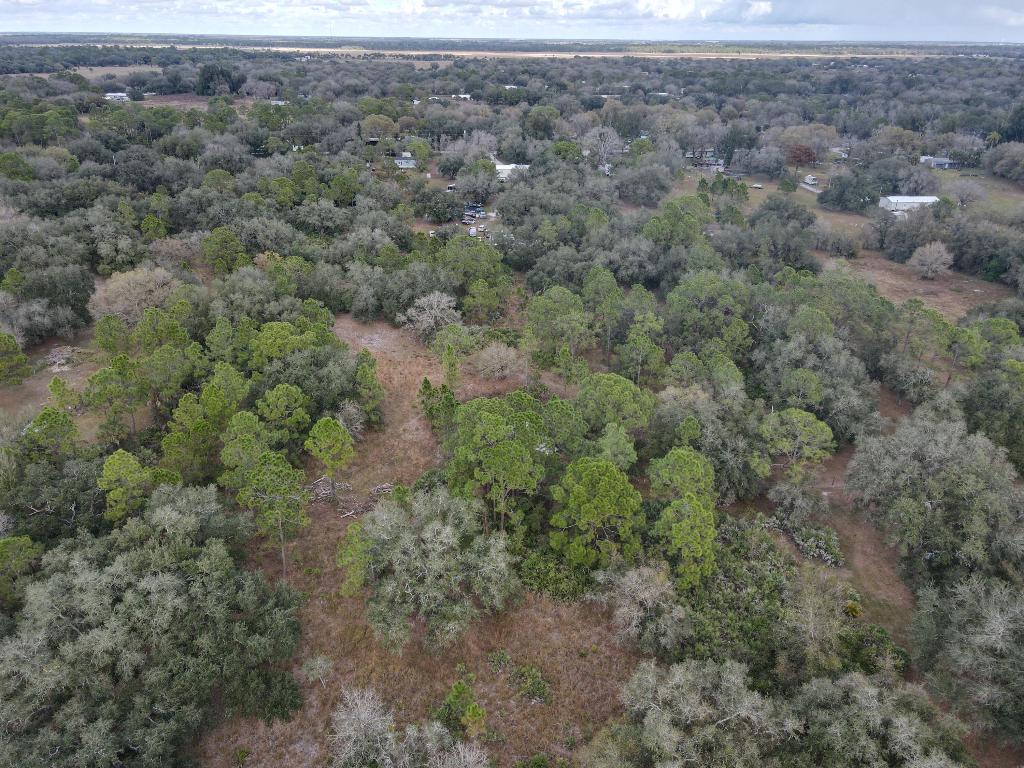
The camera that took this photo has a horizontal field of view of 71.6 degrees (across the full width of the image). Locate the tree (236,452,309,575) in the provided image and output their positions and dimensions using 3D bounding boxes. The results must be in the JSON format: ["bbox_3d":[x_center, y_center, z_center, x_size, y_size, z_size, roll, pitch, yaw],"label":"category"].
[{"bbox_3d":[-27.858,16.259,83.819,8.000,16.300,8.000,1,26,0],"label":"tree"}]

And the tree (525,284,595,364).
[{"bbox_3d":[9.720,-11.500,143.920,13.000,15.680,11.500,2,26,4],"label":"tree"}]

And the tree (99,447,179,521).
[{"bbox_3d":[-45.746,14.908,88.478,9.000,14.300,9.000,1,26,0],"label":"tree"}]

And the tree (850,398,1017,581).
[{"bbox_3d":[51.875,13.227,90.752,18.000,17.000,19.500,1,26,0],"label":"tree"}]

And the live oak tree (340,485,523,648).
[{"bbox_3d":[-8.095,20.081,77.916,17.500,15.000,18.500,1,26,0],"label":"live oak tree"}]

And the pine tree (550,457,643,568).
[{"bbox_3d":[10.200,16.760,85.750,10.800,16.380,10.500,4,26,8],"label":"pine tree"}]

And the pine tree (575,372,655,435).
[{"bbox_3d":[15.550,5.299,109.538,12.000,14.000,12.000,1,26,0],"label":"pine tree"}]

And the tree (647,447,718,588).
[{"bbox_3d":[19.960,16.930,83.330,8.300,18.360,8.300,8,27,15],"label":"tree"}]

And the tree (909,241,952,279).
[{"bbox_3d":[113.628,-33.353,193.368,10.600,11.000,10.600,1,26,0],"label":"tree"}]

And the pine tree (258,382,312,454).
[{"bbox_3d":[-35.260,6.670,108.750,8.000,13.360,8.000,-9,28,-18],"label":"pine tree"}]

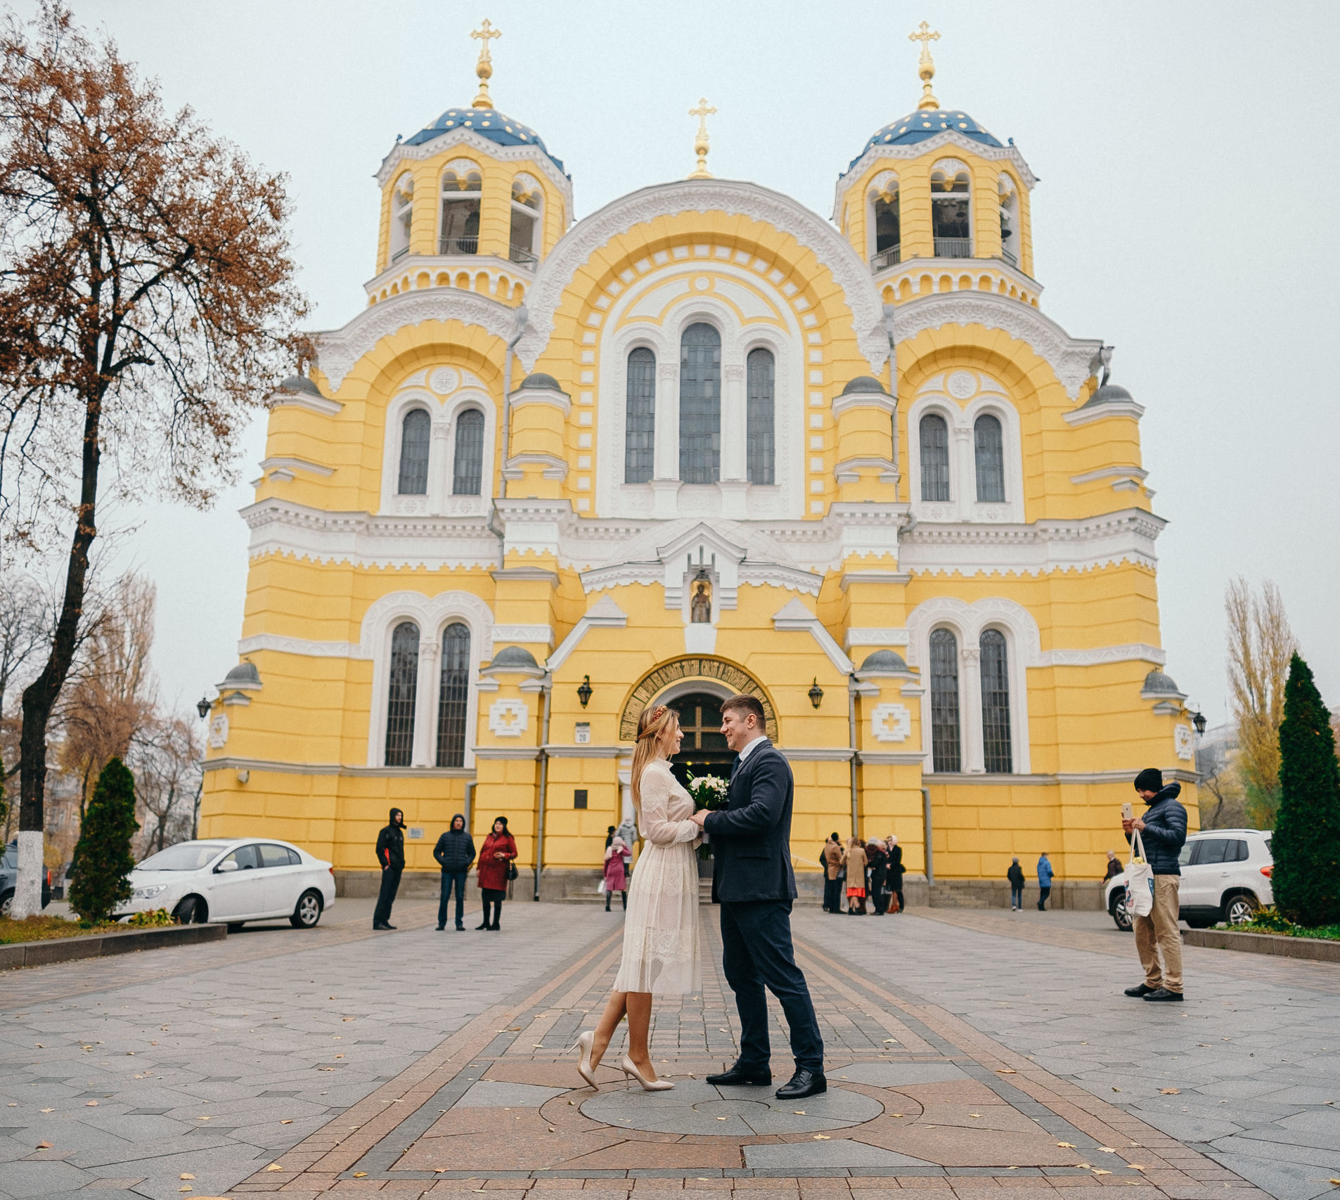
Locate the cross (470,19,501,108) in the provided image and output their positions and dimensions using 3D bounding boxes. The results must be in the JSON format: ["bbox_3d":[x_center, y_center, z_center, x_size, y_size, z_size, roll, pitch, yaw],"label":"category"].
[{"bbox_3d":[-6.595,-19.147,42.714,1.135,3.527,0.750,1,-13,1],"label":"cross"}]

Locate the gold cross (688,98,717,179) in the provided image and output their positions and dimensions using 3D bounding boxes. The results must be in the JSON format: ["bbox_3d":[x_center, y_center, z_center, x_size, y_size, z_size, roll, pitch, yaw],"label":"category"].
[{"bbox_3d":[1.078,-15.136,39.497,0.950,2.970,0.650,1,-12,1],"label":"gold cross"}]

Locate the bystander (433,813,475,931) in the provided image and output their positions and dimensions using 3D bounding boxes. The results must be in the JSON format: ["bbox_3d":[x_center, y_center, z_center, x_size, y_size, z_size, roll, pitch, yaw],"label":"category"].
[{"bbox_3d":[-3.338,4.233,18.752,0.620,1.740,0.360,2,-13,-7],"label":"bystander"}]

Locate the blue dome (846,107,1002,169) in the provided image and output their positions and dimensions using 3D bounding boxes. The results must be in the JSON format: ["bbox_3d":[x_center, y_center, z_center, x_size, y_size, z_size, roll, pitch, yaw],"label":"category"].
[{"bbox_3d":[9.146,-15.765,42.229,6.000,3.400,6.000,1,-12,2],"label":"blue dome"}]

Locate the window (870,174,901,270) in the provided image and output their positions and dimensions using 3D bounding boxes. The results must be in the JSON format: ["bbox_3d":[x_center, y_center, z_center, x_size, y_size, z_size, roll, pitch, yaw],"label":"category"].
[{"bbox_3d":[7.637,-13.297,42.346,0.500,3.700,1.350,13,-17,-43],"label":"window"}]

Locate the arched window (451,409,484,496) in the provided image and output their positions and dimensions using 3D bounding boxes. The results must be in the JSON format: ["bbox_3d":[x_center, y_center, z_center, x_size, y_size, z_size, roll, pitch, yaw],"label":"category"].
[{"bbox_3d":[-6.241,-4.625,37.324,0.890,2.820,0.320,1,-12,1],"label":"arched window"}]

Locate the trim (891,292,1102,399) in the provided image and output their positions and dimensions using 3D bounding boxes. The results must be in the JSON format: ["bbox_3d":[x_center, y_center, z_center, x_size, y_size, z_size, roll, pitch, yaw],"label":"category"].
[{"bbox_3d":[9.767,-7.528,36.437,6.306,3.445,0.900,1,-13,1],"label":"trim"}]

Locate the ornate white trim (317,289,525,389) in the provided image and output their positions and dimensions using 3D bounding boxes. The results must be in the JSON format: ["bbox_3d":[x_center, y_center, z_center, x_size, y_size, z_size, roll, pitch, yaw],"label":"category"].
[{"bbox_3d":[-7.666,-7.752,36.694,6.304,3.379,0.900,1,-13,1],"label":"ornate white trim"}]

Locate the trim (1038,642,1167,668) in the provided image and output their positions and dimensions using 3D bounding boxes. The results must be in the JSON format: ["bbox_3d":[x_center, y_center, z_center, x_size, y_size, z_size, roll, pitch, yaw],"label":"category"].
[{"bbox_3d":[12.522,1.590,34.111,3.550,0.450,1.400,1,-12,2],"label":"trim"}]

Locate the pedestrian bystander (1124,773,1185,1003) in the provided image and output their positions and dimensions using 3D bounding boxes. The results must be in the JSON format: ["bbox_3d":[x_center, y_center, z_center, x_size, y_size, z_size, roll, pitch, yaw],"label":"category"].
[{"bbox_3d":[3.953,2.317,9.786,0.520,1.820,0.520,0,-13,6],"label":"pedestrian bystander"}]

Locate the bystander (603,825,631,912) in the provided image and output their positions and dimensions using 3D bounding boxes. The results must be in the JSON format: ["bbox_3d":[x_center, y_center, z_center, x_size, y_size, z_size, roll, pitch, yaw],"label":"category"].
[{"bbox_3d":[-1.148,6.047,26.535,0.600,1.621,0.450,-1,-13,6],"label":"bystander"}]

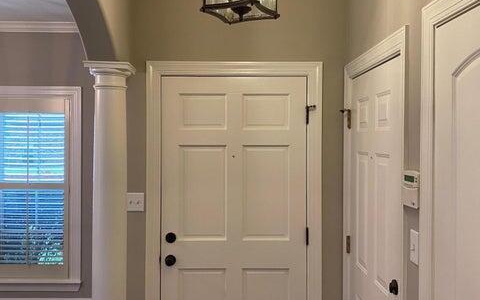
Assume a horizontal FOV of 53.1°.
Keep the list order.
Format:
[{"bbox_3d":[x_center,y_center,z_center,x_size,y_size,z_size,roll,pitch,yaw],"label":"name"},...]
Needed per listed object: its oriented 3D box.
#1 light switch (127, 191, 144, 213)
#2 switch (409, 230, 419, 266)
[{"bbox_3d":[-0.655,0.329,3.000,0.116,0.116,0.014,0,1,-1],"label":"light switch"},{"bbox_3d":[0.674,0.374,1.858,0.014,0.122,0.079,0,1,-1],"label":"switch"}]

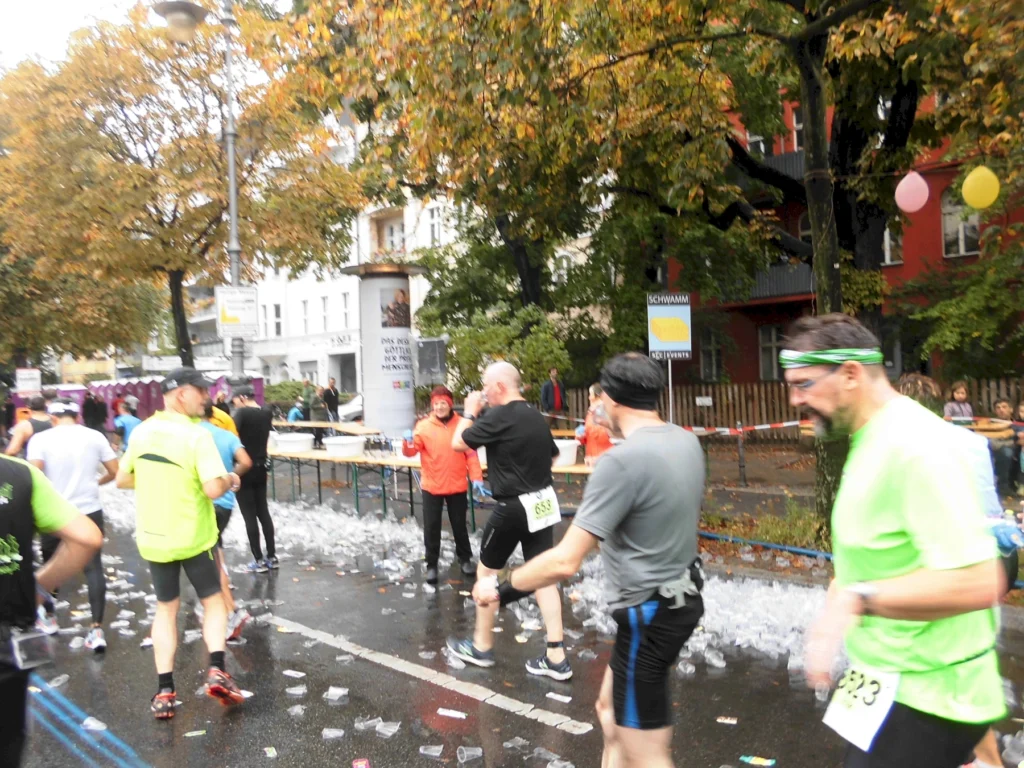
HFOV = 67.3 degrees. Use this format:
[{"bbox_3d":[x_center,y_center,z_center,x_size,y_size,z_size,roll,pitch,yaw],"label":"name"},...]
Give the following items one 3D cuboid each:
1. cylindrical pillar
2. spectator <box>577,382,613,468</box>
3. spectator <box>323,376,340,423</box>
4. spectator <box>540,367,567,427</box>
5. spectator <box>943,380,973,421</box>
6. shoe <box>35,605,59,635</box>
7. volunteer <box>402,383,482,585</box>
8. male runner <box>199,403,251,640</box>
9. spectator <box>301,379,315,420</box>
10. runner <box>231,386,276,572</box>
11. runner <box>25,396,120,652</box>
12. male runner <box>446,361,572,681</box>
[{"bbox_3d":[-3.035,-0.574,18.600,2.040,4.441,2.040,-2,0,0],"label":"cylindrical pillar"},{"bbox_3d":[1.001,0.791,9.000,0.450,1.594,0.500,-2,0,-40],"label":"spectator"},{"bbox_3d":[-4.741,0.772,20.200,0.500,1.859,0.330,-2,0,-9],"label":"spectator"},{"bbox_3d":[0.853,0.534,15.800,0.520,1.790,0.340,-2,0,-20],"label":"spectator"},{"bbox_3d":[4.987,0.679,8.600,0.360,1.424,0.270,-2,0,30],"label":"spectator"},{"bbox_3d":[-3.324,1.696,5.480,0.290,0.130,0.110,-2,0,43],"label":"shoe"},{"bbox_3d":[-0.590,0.851,6.620,0.700,1.657,0.480,-2,0,-3],"label":"volunteer"},{"bbox_3d":[-2.131,0.875,5.400,0.580,1.700,0.720,-2,0,-43],"label":"male runner"},{"bbox_3d":[-5.717,0.741,21.500,0.500,1.760,0.340,-2,0,10],"label":"spectator"},{"bbox_3d":[-2.435,0.876,7.300,0.400,1.724,0.500,-2,0,38],"label":"runner"},{"bbox_3d":[-3.000,0.935,5.250,0.600,1.643,0.580,-2,0,-34],"label":"runner"},{"bbox_3d":[-0.015,0.769,4.520,0.780,1.780,0.530,-2,0,34],"label":"male runner"}]

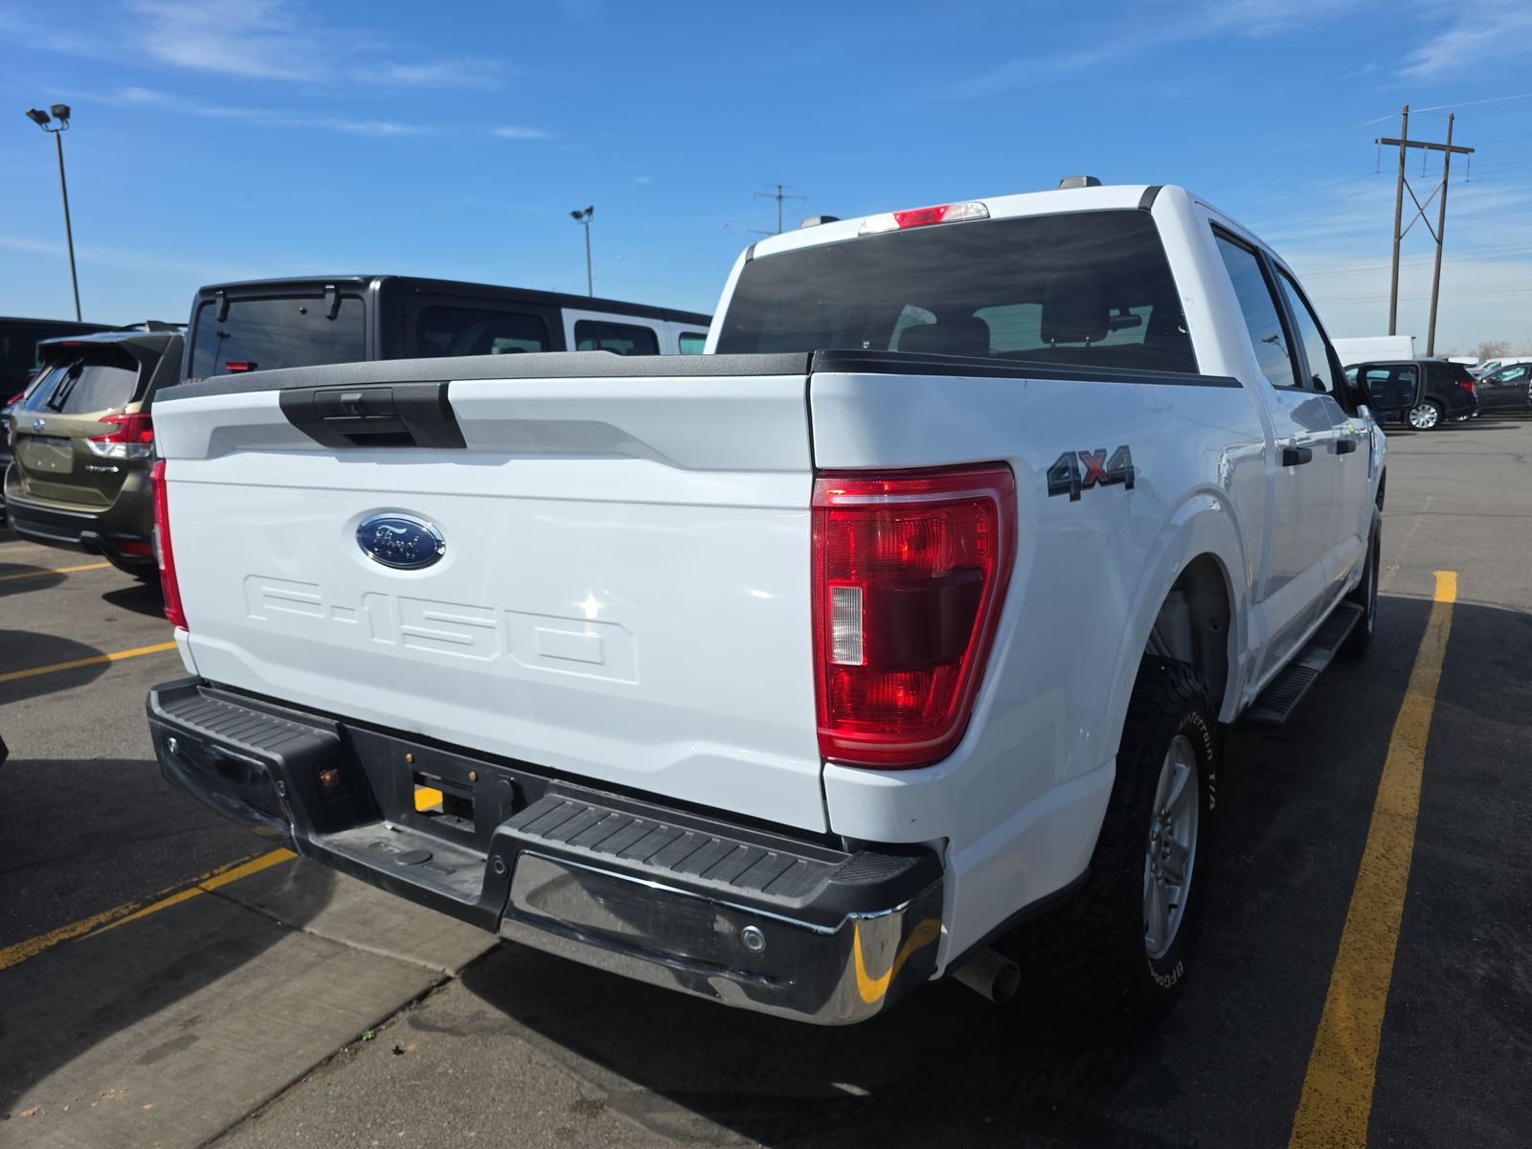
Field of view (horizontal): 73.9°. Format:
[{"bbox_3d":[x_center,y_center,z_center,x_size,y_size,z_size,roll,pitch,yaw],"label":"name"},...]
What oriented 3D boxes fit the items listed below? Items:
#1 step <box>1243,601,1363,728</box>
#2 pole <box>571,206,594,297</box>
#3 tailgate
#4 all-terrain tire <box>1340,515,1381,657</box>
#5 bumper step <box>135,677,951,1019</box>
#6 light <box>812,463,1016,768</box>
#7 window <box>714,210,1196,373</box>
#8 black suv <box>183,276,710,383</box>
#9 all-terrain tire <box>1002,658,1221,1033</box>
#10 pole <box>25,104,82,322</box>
[{"bbox_3d":[2.007,0.323,3.774,0.170,0.080,2.000,5,10,35],"label":"step"},{"bbox_3d":[-7.237,-10.378,41.882,1.000,9.100,0.700,-3,10,-9],"label":"pole"},{"bbox_3d":[-0.583,-0.035,1.741,1.650,0.632,0.120,5,10,35],"label":"tailgate"},{"bbox_3d":[2.932,0.028,5.192,0.275,0.800,0.800,5,11,35],"label":"all-terrain tire"},{"bbox_3d":[-0.583,0.396,1.791,1.940,0.240,0.250,5,10,35],"label":"bumper step"},{"bbox_3d":[0.188,0.046,1.260,0.190,0.390,0.200,5,10,35],"label":"light"},{"bbox_3d":[0.453,-0.798,3.103,1.640,0.510,0.090,5,-2,35],"label":"window"},{"bbox_3d":[-0.816,-0.630,6.188,1.880,1.860,4.750,5,12,34],"label":"black suv"},{"bbox_3d":[0.779,0.562,2.237,0.275,0.800,0.800,5,11,35],"label":"all-terrain tire"},{"bbox_3d":[-18.190,-7.502,26.726,1.100,9.100,0.800,-8,12,-33],"label":"pole"}]

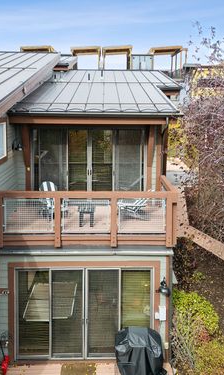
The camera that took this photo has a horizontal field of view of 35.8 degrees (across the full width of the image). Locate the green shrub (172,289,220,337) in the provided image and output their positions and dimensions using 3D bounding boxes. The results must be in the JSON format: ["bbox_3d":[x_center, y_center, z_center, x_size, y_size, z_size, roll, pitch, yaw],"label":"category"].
[{"bbox_3d":[2.120,3.200,8.800,1.080,1.080,1.050,0,11,-2],"label":"green shrub"}]

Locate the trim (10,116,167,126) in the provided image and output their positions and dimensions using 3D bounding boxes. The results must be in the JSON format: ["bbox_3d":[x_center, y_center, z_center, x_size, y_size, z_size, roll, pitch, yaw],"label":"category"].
[{"bbox_3d":[-0.620,-1.750,9.150,4.120,0.240,0.160,0,11,-2],"label":"trim"}]

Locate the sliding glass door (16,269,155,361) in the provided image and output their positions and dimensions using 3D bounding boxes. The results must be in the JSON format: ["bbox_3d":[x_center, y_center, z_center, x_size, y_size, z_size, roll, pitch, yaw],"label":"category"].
[{"bbox_3d":[-0.682,3.150,8.600,3.350,2.270,0.120,0,8,-2],"label":"sliding glass door"}]

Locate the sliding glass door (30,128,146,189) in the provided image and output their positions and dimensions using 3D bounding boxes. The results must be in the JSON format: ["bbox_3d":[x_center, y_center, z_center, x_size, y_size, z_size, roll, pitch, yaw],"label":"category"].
[{"bbox_3d":[-0.660,-0.540,9.750,3.200,2.200,0.120,0,11,-2],"label":"sliding glass door"}]

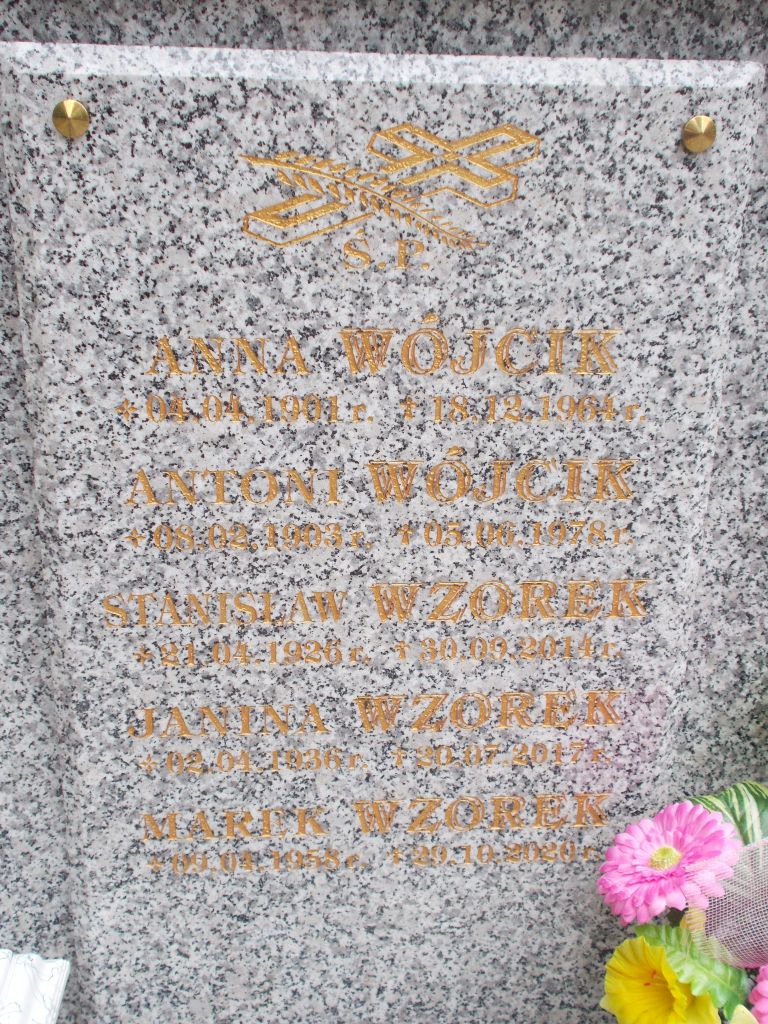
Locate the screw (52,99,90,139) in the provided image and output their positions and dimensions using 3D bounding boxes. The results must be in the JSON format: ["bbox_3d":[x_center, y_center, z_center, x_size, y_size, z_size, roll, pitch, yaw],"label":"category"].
[{"bbox_3d":[-0.180,-0.227,0.665,0.021,0.021,0.007,0,22,-5],"label":"screw"}]

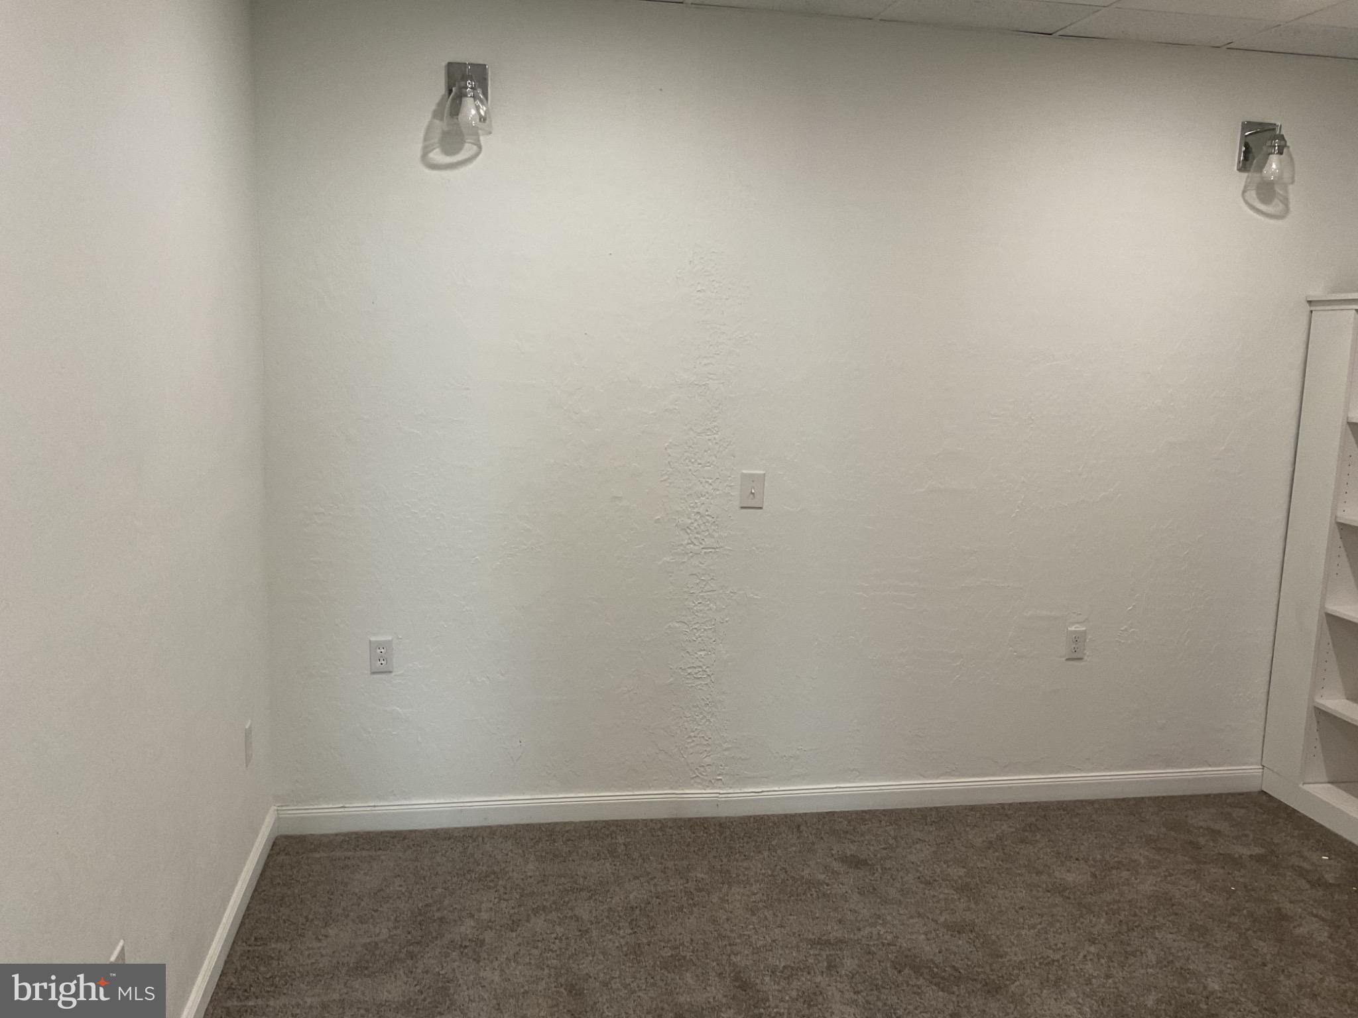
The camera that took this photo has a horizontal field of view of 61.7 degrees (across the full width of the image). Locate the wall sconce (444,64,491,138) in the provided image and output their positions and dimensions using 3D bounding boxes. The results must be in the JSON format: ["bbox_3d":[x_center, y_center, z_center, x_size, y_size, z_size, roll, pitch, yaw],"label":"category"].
[{"bbox_3d":[-0.611,-1.199,3.300,0.137,0.216,0.178,0,8,-10],"label":"wall sconce"}]

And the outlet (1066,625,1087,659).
[{"bbox_3d":[1.392,0.474,3.989,0.070,0.116,0.010,0,8,-10],"label":"outlet"}]

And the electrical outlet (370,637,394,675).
[{"bbox_3d":[-0.936,0.462,3.580,0.070,0.115,0.010,0,8,-10],"label":"electrical outlet"}]

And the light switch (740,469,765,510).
[{"bbox_3d":[0.240,-0.061,3.704,0.079,0.124,0.016,0,8,-10],"label":"light switch"}]

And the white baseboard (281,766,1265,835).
[{"bbox_3d":[0.442,0.994,3.900,3.490,0.097,0.017,0,8,-10],"label":"white baseboard"}]

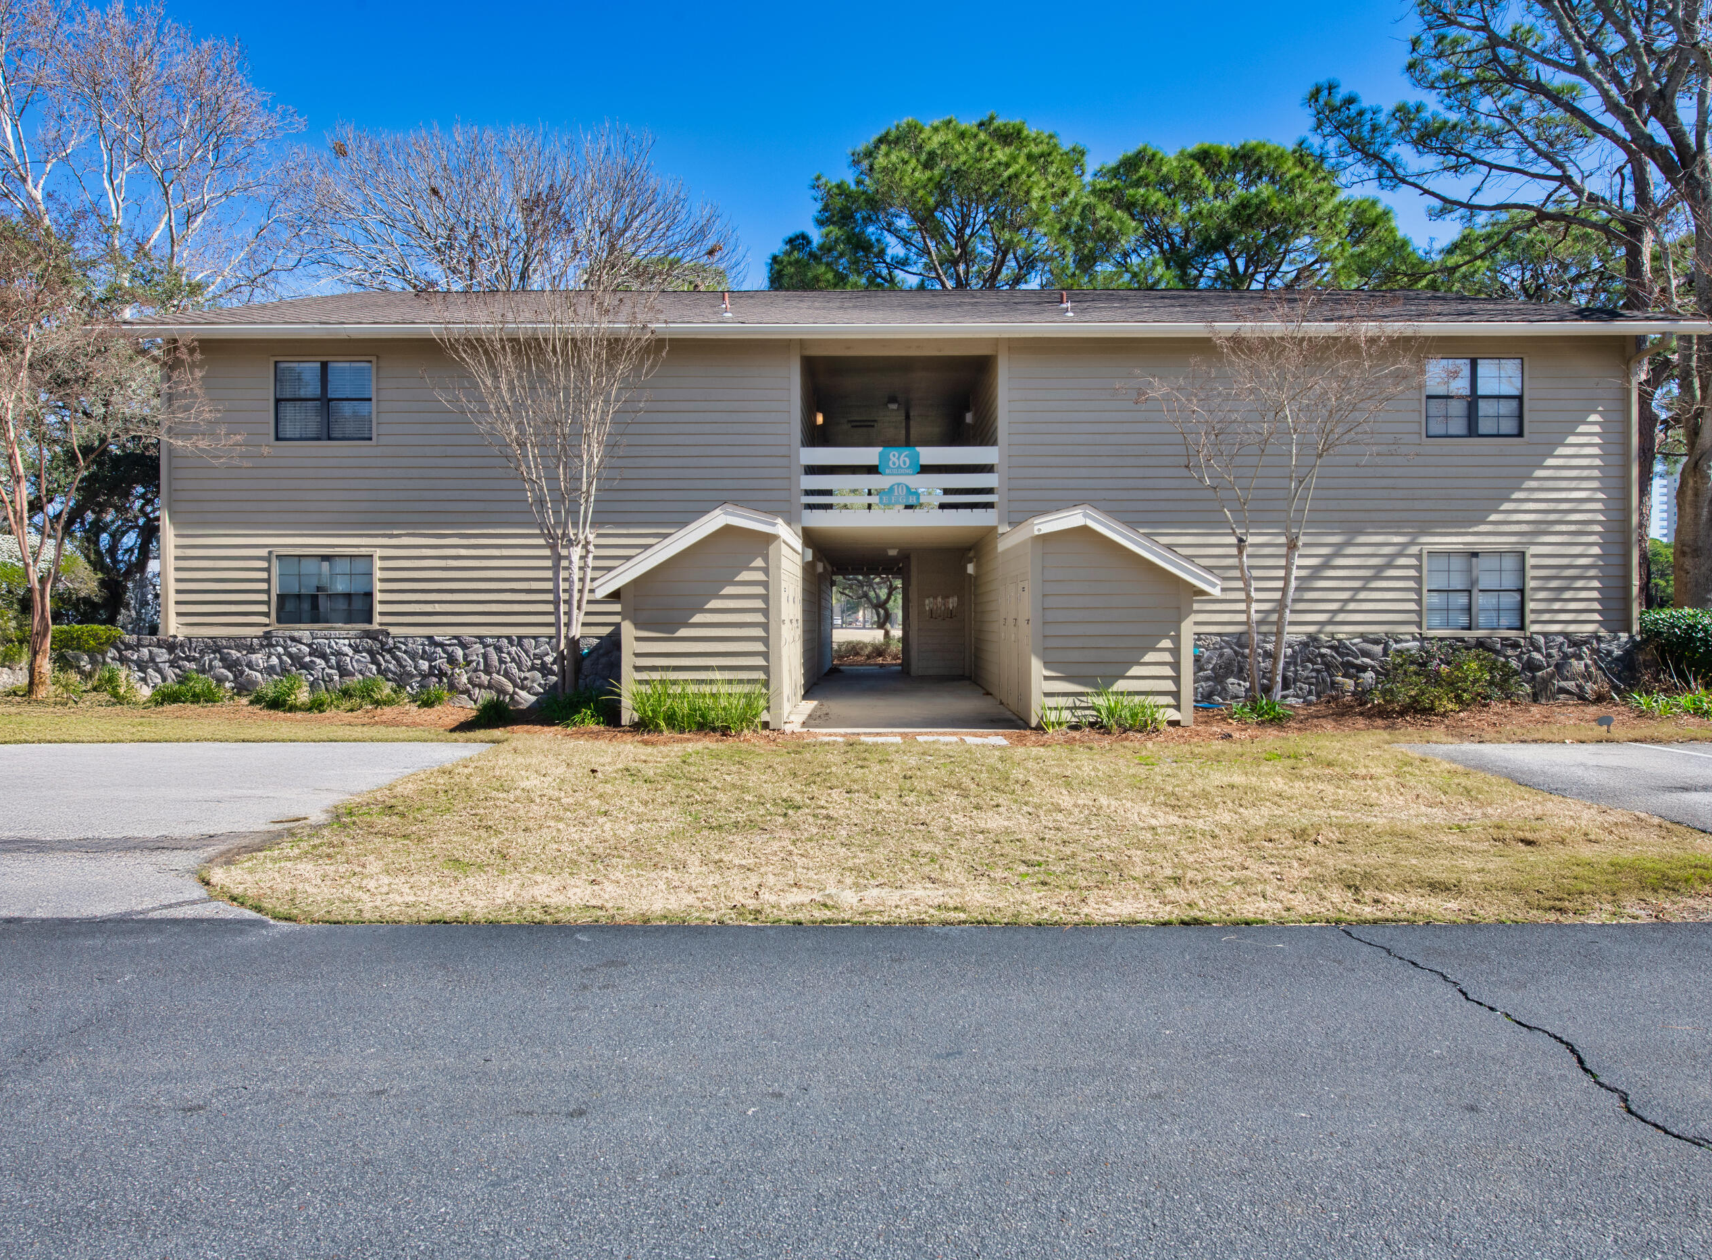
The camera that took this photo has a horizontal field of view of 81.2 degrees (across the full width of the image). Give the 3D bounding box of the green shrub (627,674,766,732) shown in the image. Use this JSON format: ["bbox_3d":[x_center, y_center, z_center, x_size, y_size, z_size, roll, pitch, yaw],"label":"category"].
[{"bbox_3d":[-1.790,0.833,11.250,1.600,0.660,0.550,0,0,0],"label":"green shrub"}]

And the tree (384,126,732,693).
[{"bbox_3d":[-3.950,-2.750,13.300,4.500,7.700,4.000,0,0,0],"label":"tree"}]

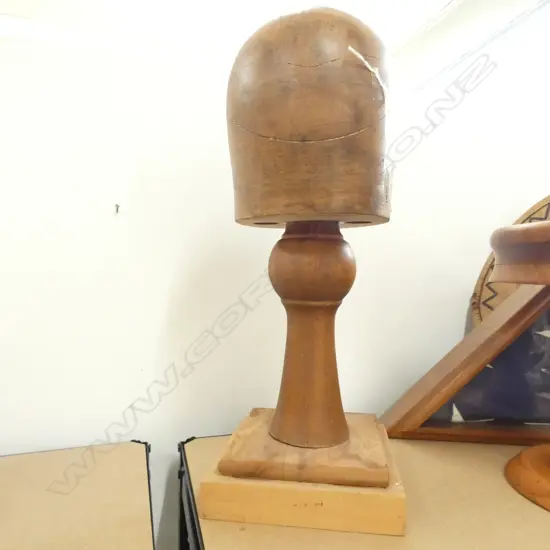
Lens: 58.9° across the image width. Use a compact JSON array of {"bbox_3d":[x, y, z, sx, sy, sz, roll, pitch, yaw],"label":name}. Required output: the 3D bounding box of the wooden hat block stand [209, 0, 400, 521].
[{"bbox_3d":[0.044,-0.033,0.583,0.198,0.554,0.225,1,0,8],"label":"wooden hat block stand"}]

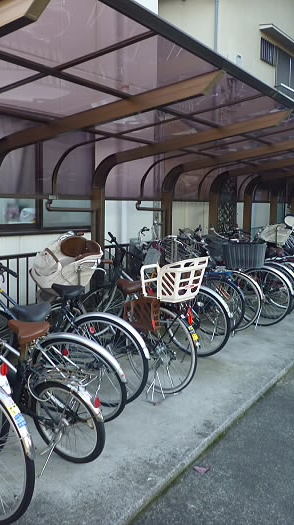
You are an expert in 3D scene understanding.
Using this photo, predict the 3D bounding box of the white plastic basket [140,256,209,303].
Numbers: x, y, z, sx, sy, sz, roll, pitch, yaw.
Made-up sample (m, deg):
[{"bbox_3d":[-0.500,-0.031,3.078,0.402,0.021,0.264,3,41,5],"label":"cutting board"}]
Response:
[{"bbox_3d":[0.202,0.114,3.538,0.310,0.270,0.410,5,8,31],"label":"white plastic basket"}]

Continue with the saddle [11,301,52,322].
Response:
[{"bbox_3d":[-0.736,0.303,3.195,0.265,0.115,0.190,3,14,23],"label":"saddle"}]

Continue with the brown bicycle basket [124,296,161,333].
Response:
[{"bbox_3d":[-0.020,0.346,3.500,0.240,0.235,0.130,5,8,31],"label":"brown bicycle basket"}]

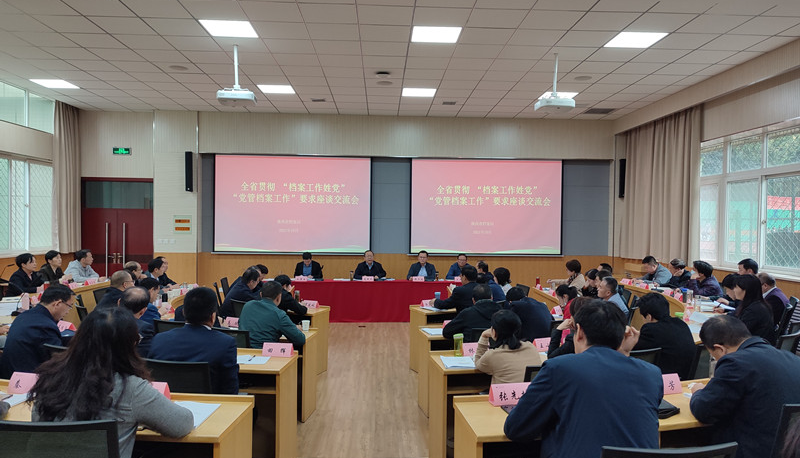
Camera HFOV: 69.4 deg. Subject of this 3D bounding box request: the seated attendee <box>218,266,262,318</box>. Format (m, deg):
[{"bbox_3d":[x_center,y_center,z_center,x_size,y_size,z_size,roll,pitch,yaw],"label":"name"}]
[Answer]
[{"bbox_3d":[-1.817,1.043,6.649,0.720,1.260,0.520,1,0,-36],"label":"seated attendee"}]

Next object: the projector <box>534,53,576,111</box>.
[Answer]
[{"bbox_3d":[2.014,-1.900,7.468,0.470,0.722,0.380,1,1,0],"label":"projector"}]

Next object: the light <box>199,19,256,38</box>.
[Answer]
[{"bbox_3d":[-1.973,-2.323,6.692,0.590,0.070,0.590,1,1,-2],"label":"light"}]

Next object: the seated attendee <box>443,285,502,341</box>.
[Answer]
[{"bbox_3d":[0.611,1.090,4.961,0.570,1.240,0.720,1,0,-5],"label":"seated attendee"}]

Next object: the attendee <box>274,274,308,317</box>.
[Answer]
[{"bbox_3d":[-1.305,1.079,6.319,0.540,1.180,0.720,1,0,3],"label":"attendee"}]

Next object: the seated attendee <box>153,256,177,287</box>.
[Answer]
[{"bbox_3d":[-3.532,1.027,8.450,0.750,1.230,0.520,1,0,-20],"label":"seated attendee"}]

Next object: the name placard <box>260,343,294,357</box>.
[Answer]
[{"bbox_3d":[-0.910,0.897,4.230,0.220,0.095,0.080,1,0,-2],"label":"name placard"}]

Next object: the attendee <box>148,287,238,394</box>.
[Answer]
[{"bbox_3d":[-1.182,0.974,3.285,0.540,1.260,0.760,1,0,1],"label":"attendee"}]

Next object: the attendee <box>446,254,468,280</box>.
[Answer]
[{"bbox_3d":[1.187,1.100,11.106,0.560,1.230,0.700,1,1,-2],"label":"attendee"}]

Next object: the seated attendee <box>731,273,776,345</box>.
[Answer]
[{"bbox_3d":[3.181,1.058,5.569,0.700,1.280,0.520,1,1,25],"label":"seated attendee"}]

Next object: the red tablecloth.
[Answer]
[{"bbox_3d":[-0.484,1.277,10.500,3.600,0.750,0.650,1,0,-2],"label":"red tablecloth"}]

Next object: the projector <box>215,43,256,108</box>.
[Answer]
[{"bbox_3d":[-1.994,-1.934,7.154,0.460,0.780,0.380,1,0,-2],"label":"projector"}]

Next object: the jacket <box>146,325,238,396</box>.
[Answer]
[{"bbox_3d":[-1.274,0.915,3.583,0.520,0.660,0.420,1,0,5],"label":"jacket"}]

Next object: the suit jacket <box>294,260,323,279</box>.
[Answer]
[{"bbox_3d":[-1.764,0.918,11.012,0.550,0.660,0.420,1,0,-2],"label":"suit jacket"}]

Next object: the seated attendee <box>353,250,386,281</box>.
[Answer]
[{"bbox_3d":[-0.587,1.050,11.047,0.580,1.280,0.700,1,1,-2],"label":"seated attendee"}]

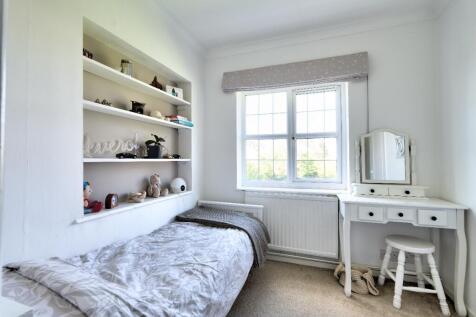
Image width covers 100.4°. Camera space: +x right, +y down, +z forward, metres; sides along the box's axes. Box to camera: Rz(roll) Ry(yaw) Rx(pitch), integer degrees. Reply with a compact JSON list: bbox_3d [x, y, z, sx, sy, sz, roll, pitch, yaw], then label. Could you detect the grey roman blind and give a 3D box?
[{"bbox_3d":[0.521,-0.855,2.054,1.398,0.204,0.127,0,0,18],"label":"grey roman blind"}]

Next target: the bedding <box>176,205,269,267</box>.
[{"bbox_3d":[-0.148,0.735,1.980,0.845,0.366,0.448,0,0,20],"label":"bedding"}]

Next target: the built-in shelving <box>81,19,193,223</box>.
[{"bbox_3d":[-0.791,-0.237,1.724,0.204,1.216,1.120,0,0,21],"label":"built-in shelving"}]

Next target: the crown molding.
[{"bbox_3d":[0.641,-1.244,2.031,2.229,0.097,0.092,0,0,18],"label":"crown molding"}]

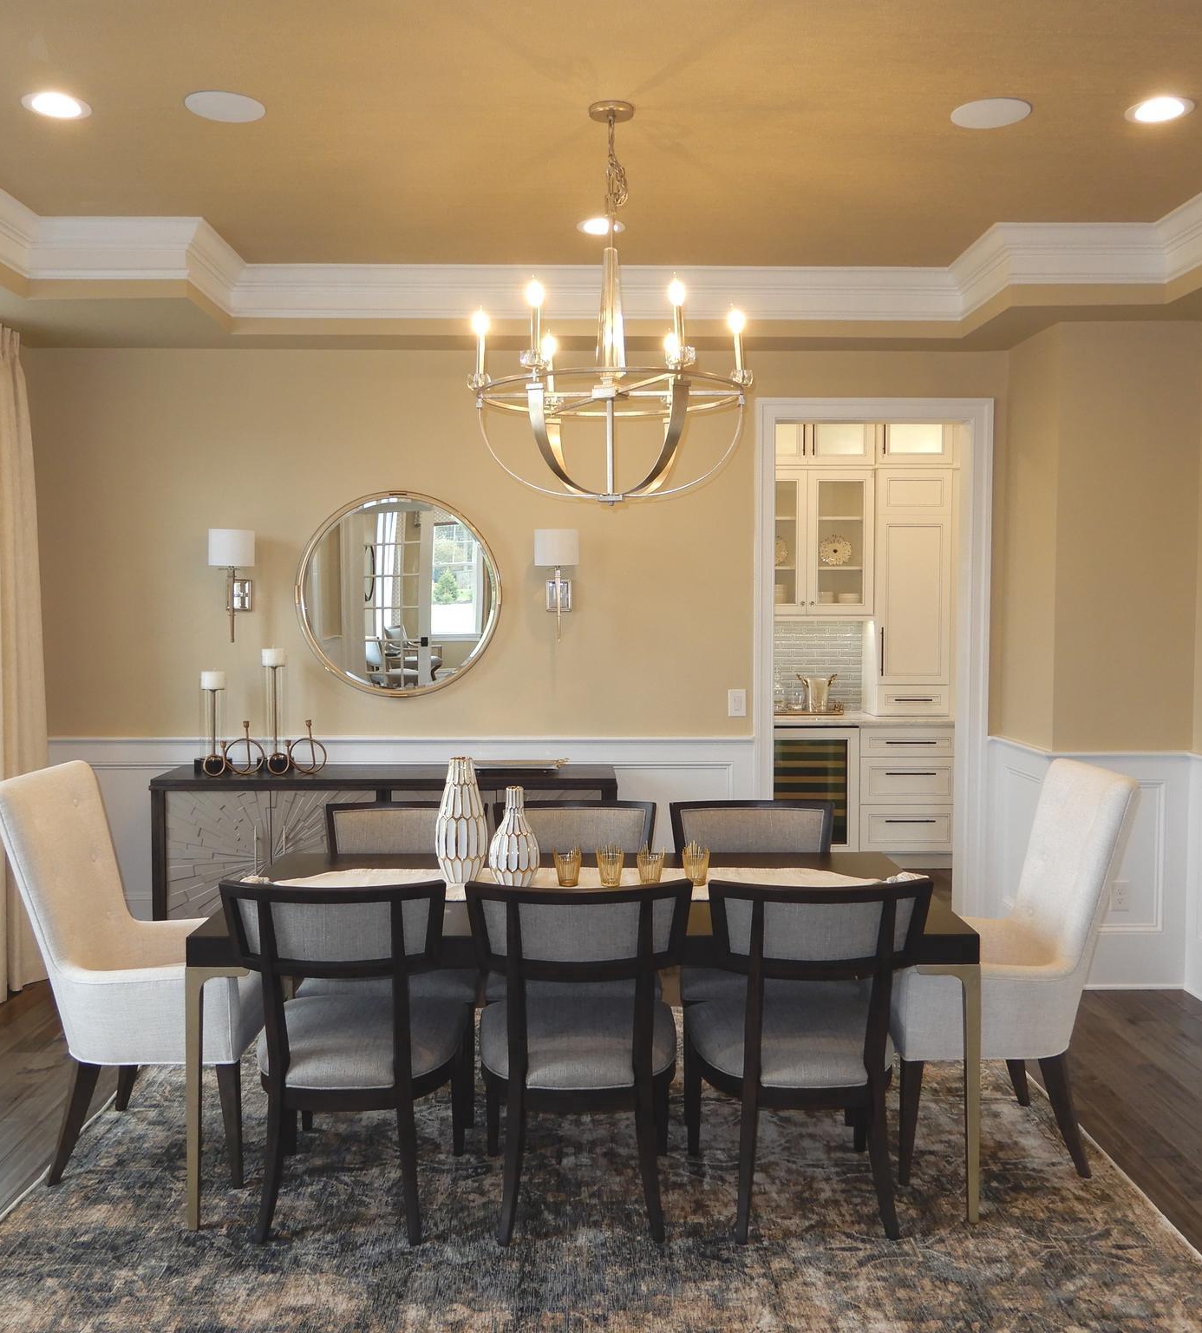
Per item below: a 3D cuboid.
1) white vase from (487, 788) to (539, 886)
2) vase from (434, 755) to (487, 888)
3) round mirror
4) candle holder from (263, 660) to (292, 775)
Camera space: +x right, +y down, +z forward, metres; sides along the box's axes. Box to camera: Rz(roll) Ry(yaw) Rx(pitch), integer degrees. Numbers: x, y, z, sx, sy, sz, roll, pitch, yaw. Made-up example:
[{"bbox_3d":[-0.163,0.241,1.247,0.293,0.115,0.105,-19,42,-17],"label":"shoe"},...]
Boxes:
[{"bbox_3d":[-0.262,0.508,3.685,0.153,0.295,0.153,0,3,-1],"label":"white vase"},{"bbox_3d":[-0.425,0.465,3.750,0.158,0.374,0.158,0,3,-1],"label":"vase"},{"bbox_3d":[-0.908,-0.323,5.519,0.925,0.925,0.040,0,3,-1],"label":"round mirror"},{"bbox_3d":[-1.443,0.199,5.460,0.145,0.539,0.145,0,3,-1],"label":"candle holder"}]

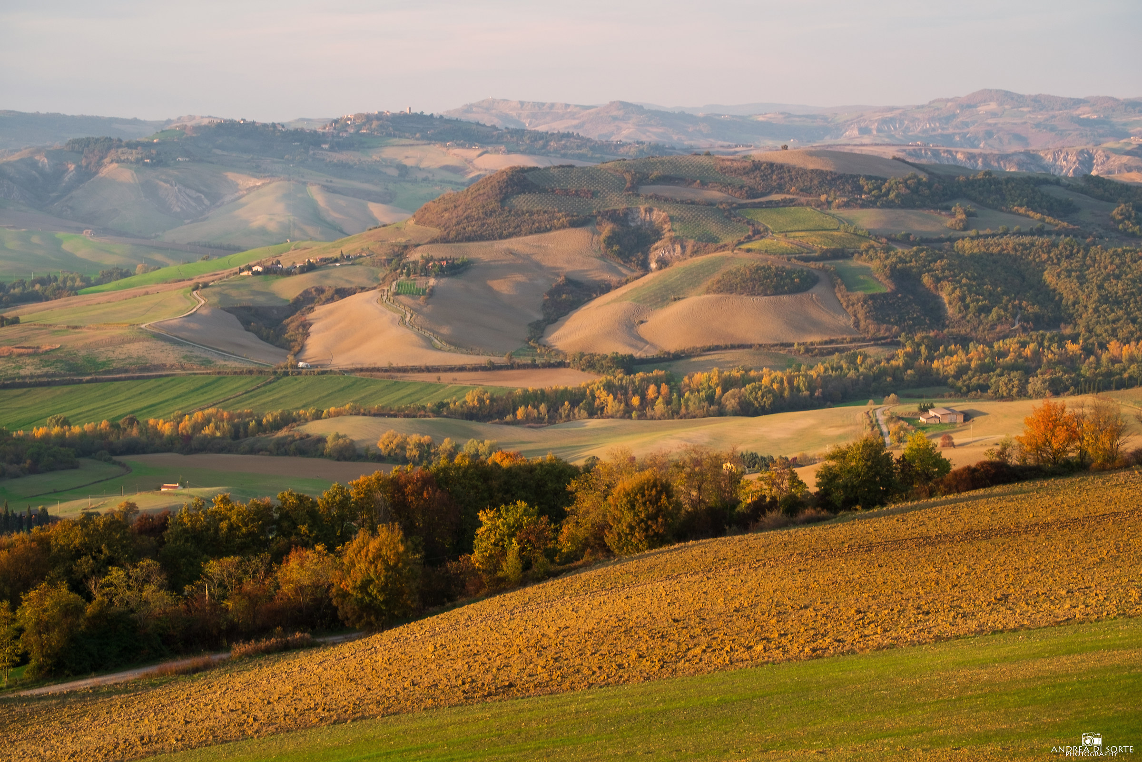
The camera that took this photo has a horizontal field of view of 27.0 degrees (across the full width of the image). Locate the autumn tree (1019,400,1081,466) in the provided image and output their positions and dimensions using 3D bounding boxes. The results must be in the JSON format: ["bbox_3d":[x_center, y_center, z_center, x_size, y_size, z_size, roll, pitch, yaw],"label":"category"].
[{"bbox_3d":[47.115,5.068,235.000,6.170,6.464,5.862,0,6,0],"label":"autumn tree"}]

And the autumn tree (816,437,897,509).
[{"bbox_3d":[25.206,8.074,210.000,7.168,6.361,6.810,0,6,0],"label":"autumn tree"}]

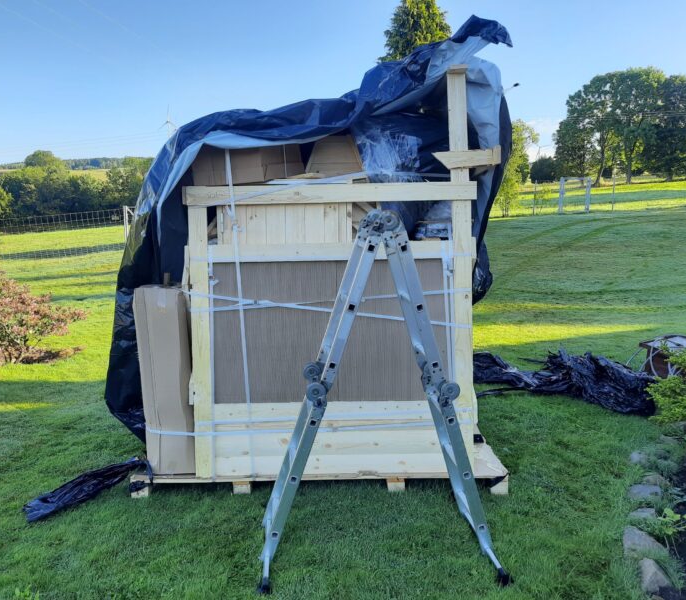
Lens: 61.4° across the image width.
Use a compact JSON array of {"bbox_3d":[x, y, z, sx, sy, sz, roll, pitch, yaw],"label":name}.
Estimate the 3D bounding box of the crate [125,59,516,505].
[{"bbox_3d":[-0.152,-0.129,3.823,2.230,2.440,1.200,-1,9,-1],"label":"crate"}]

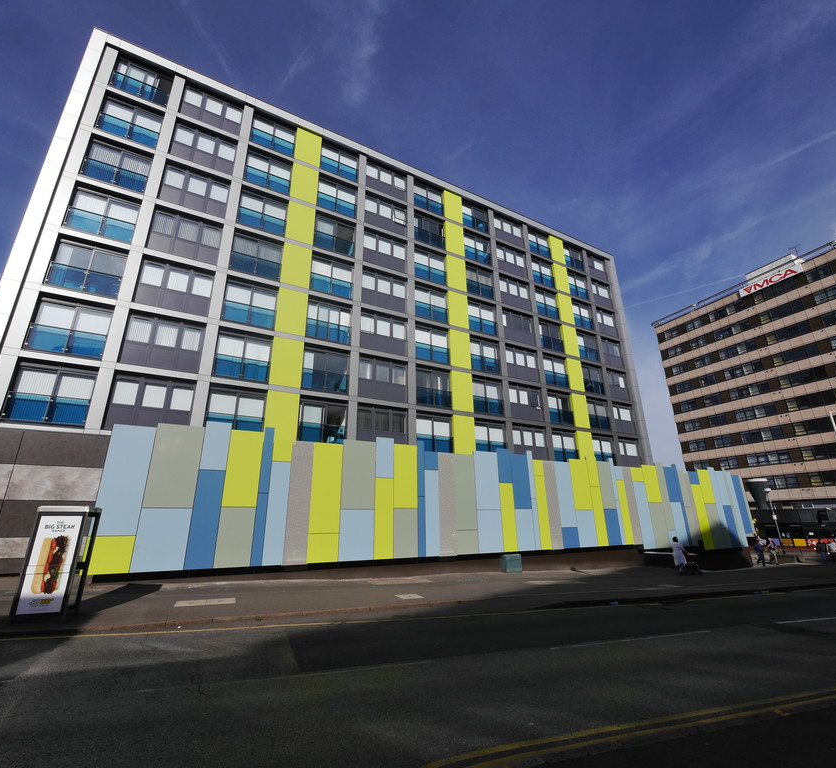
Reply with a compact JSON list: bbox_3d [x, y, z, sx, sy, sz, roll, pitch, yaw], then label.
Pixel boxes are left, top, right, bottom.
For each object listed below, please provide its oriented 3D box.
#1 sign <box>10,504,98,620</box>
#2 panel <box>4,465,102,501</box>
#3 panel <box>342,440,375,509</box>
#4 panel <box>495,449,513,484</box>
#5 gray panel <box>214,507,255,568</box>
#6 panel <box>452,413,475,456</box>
[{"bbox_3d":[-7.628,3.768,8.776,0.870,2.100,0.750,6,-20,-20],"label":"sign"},{"bbox_3d":[-11.021,3.037,12.649,2.150,1.029,0.080,9,-22,-27],"label":"panel"},{"bbox_3d":[-2.492,3.840,17.555,1.486,2.852,0.050,10,-22,-27],"label":"panel"},{"bbox_3d":[4.273,4.057,20.456,0.845,1.650,0.080,9,-21,-28],"label":"panel"},{"bbox_3d":[-6.387,5.365,14.515,1.162,1.959,0.080,9,-22,-27],"label":"gray panel"},{"bbox_3d":[2.828,3.279,25.183,1.564,2.473,0.050,10,-22,-27],"label":"panel"}]

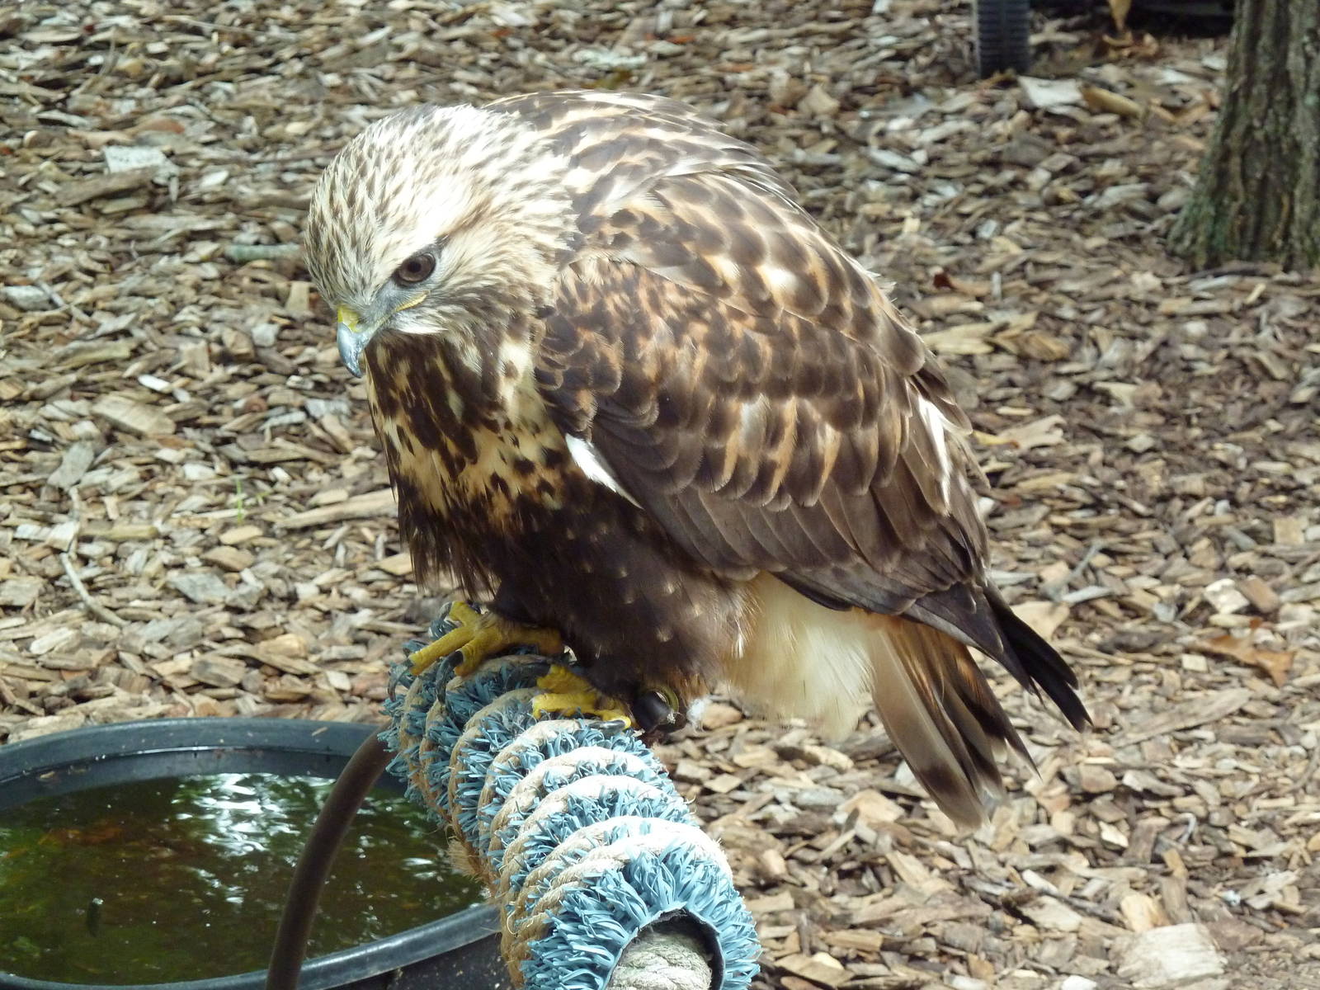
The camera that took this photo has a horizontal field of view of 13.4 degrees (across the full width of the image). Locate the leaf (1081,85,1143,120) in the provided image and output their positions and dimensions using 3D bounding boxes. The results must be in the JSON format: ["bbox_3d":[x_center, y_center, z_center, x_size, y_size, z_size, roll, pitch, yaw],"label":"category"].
[{"bbox_3d":[0.390,-0.338,4.830,0.062,0.018,0.022,13,25,32],"label":"leaf"}]

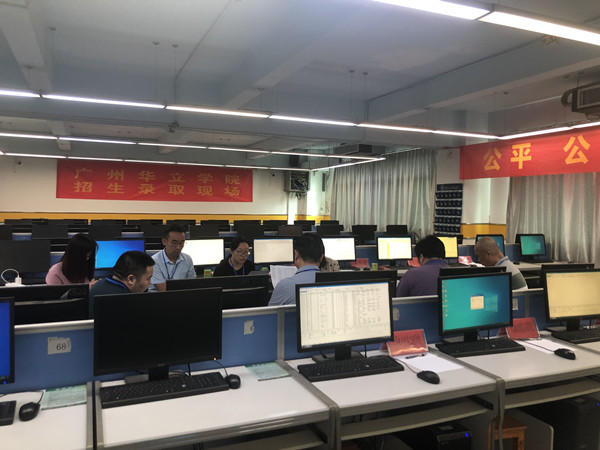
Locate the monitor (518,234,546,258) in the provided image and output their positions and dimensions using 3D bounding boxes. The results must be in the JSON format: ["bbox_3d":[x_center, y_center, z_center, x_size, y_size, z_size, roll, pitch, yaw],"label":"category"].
[{"bbox_3d":[3.445,0.335,7.241,0.500,0.379,0.167,0,2,-25],"label":"monitor"}]

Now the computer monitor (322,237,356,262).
[{"bbox_3d":[0.449,0.330,5.942,0.500,0.379,0.167,0,2,-23],"label":"computer monitor"}]

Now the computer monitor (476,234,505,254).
[{"bbox_3d":[2.677,0.334,6.908,0.500,0.379,0.167,0,2,-23],"label":"computer monitor"}]

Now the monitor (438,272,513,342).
[{"bbox_3d":[0.929,0.455,2.622,0.500,0.379,0.167,0,2,-24],"label":"monitor"}]

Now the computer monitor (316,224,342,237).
[{"bbox_3d":[0.550,0.206,9.528,0.500,0.379,0.167,0,2,-23],"label":"computer monitor"}]

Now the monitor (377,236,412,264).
[{"bbox_3d":[1.162,0.323,5.925,0.467,0.384,0.180,0,2,-23],"label":"monitor"}]

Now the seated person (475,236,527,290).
[{"bbox_3d":[1.402,0.714,3.746,0.750,1.270,0.500,2,2,28],"label":"seated person"}]

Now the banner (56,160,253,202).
[{"bbox_3d":[-3.526,-1.078,12.434,4.840,0.900,0.040,0,2,-23],"label":"banner"}]

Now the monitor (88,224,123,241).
[{"bbox_3d":[-2.990,0.195,7.449,0.467,0.384,0.180,0,2,-23],"label":"monitor"}]

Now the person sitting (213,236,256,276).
[{"bbox_3d":[-0.485,0.706,4.056,0.460,1.200,0.720,0,2,-25],"label":"person sitting"}]

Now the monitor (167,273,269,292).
[{"bbox_3d":[-0.365,0.433,2.228,0.467,0.384,0.180,0,2,-23],"label":"monitor"}]

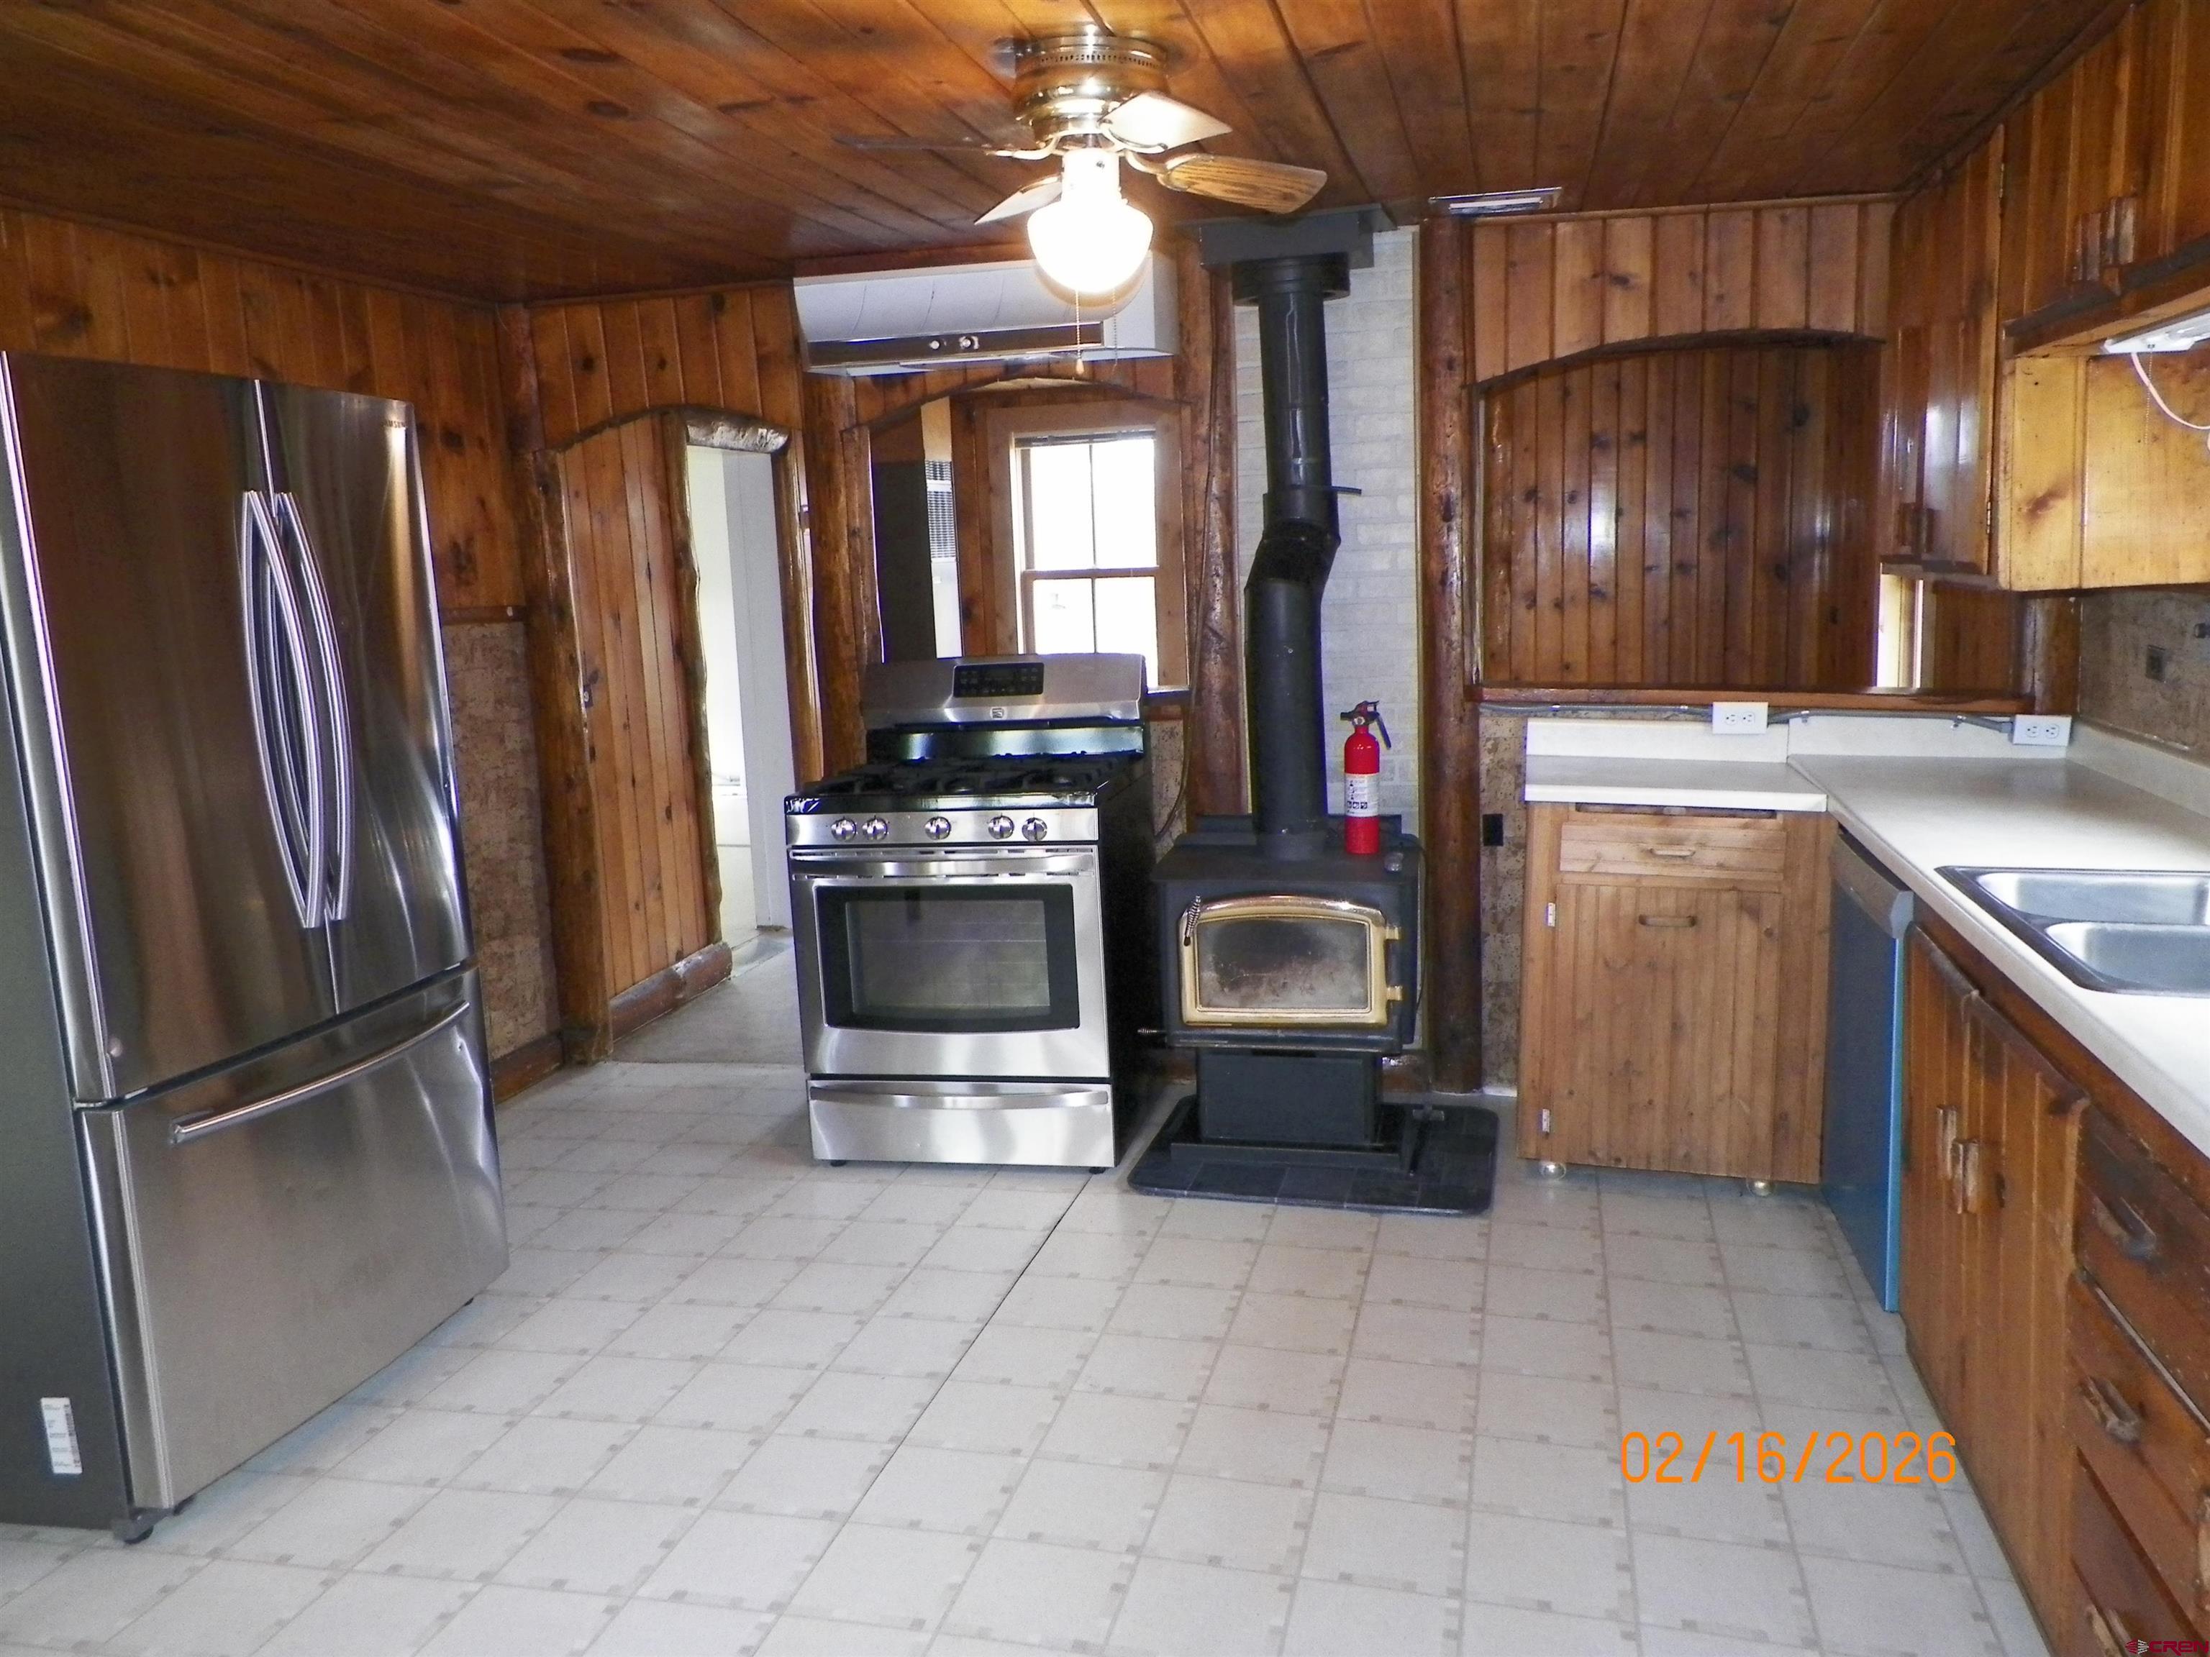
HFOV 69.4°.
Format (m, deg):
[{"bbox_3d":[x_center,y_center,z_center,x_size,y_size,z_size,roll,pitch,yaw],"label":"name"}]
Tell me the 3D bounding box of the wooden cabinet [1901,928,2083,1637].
[{"bbox_3d":[1.623,0.608,2.406,0.575,0.763,0.962,1,9,15],"label":"wooden cabinet"}]

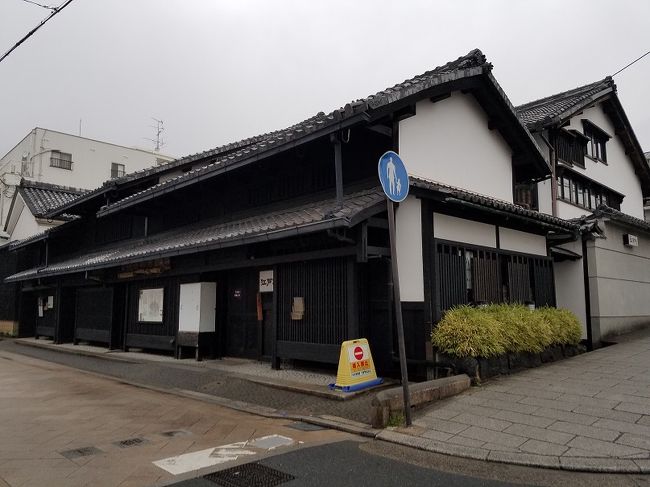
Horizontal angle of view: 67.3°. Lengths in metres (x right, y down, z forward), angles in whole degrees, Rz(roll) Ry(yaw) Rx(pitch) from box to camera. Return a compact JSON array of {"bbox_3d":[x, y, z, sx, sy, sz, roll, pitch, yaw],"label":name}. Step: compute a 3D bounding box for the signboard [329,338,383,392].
[{"bbox_3d":[0.463,1.739,7.100,0.730,0.660,0.390,2,-7,-43],"label":"signboard"}]

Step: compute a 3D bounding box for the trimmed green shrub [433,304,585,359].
[{"bbox_3d":[3.495,1.494,8.776,4.700,0.800,0.900,7,-10,-42],"label":"trimmed green shrub"}]

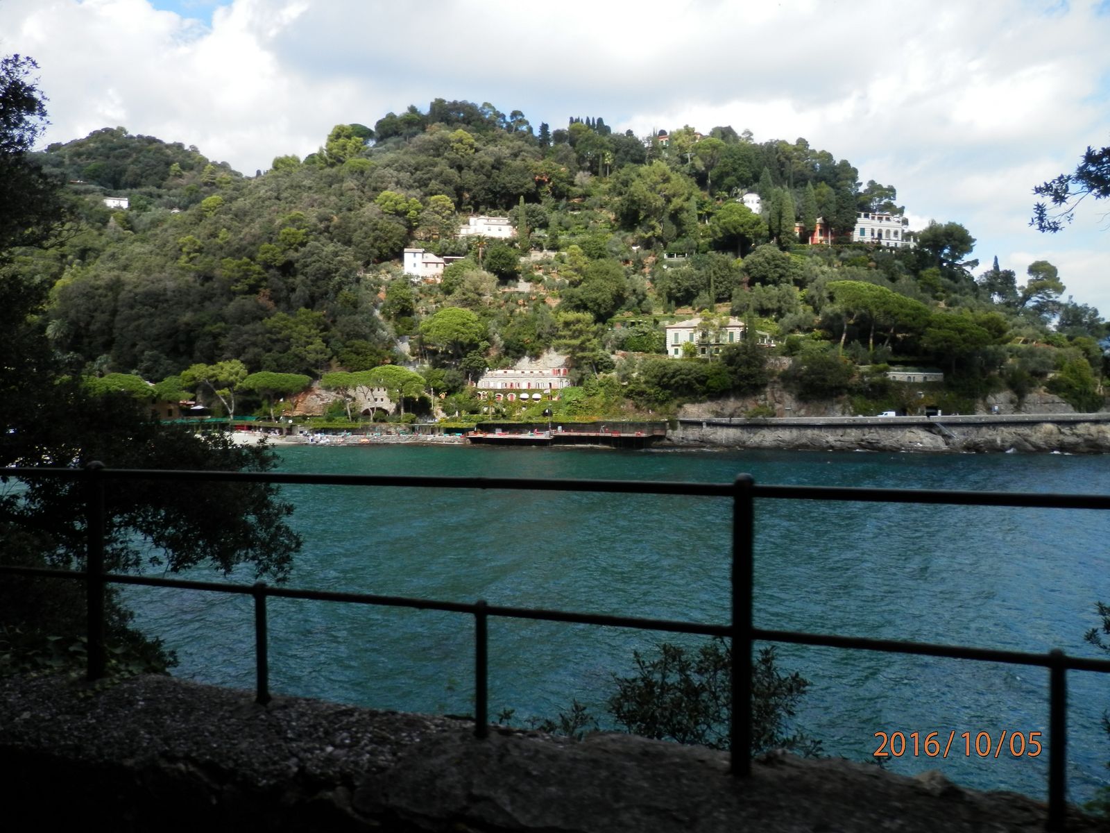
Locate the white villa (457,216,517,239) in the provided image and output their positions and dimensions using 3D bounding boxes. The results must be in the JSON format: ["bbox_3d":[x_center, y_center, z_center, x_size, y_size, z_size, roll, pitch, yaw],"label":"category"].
[{"bbox_3d":[-27.000,-74.990,318.000,22.500,8.000,10.000,0,2,-5],"label":"white villa"}]

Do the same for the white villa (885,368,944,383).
[{"bbox_3d":[92.140,-10.310,205.000,13.300,3.600,5.500,0,2,13],"label":"white villa"}]

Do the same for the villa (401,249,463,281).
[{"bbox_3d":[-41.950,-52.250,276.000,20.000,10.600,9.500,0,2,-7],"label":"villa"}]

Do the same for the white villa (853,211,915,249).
[{"bbox_3d":[105.360,-59.870,258.000,16.000,10.500,10.000,0,2,-12],"label":"white villa"}]

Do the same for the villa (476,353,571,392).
[{"bbox_3d":[-9.000,-10.480,228.000,24.500,10.500,10.500,0,2,13],"label":"villa"}]

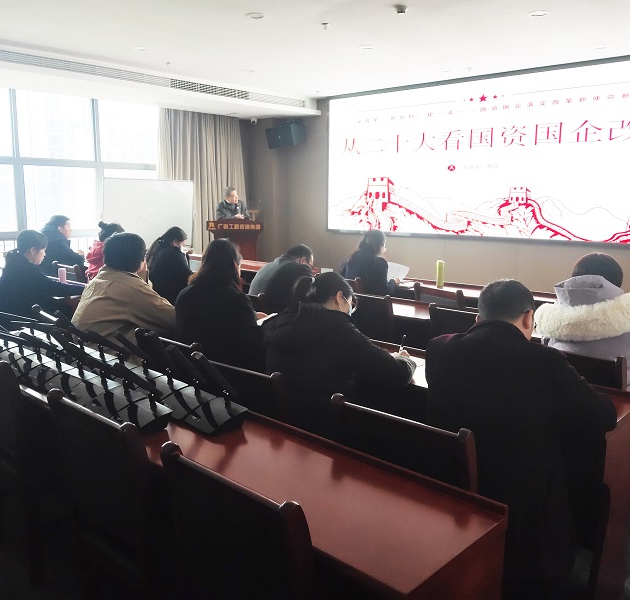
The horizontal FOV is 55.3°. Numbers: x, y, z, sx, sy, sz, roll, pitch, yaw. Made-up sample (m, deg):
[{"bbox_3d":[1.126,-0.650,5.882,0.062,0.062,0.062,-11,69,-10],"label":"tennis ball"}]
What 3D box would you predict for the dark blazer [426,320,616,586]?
[{"bbox_3d":[0.721,0.433,2.162,0.570,0.780,0.520,9,13,42],"label":"dark blazer"}]

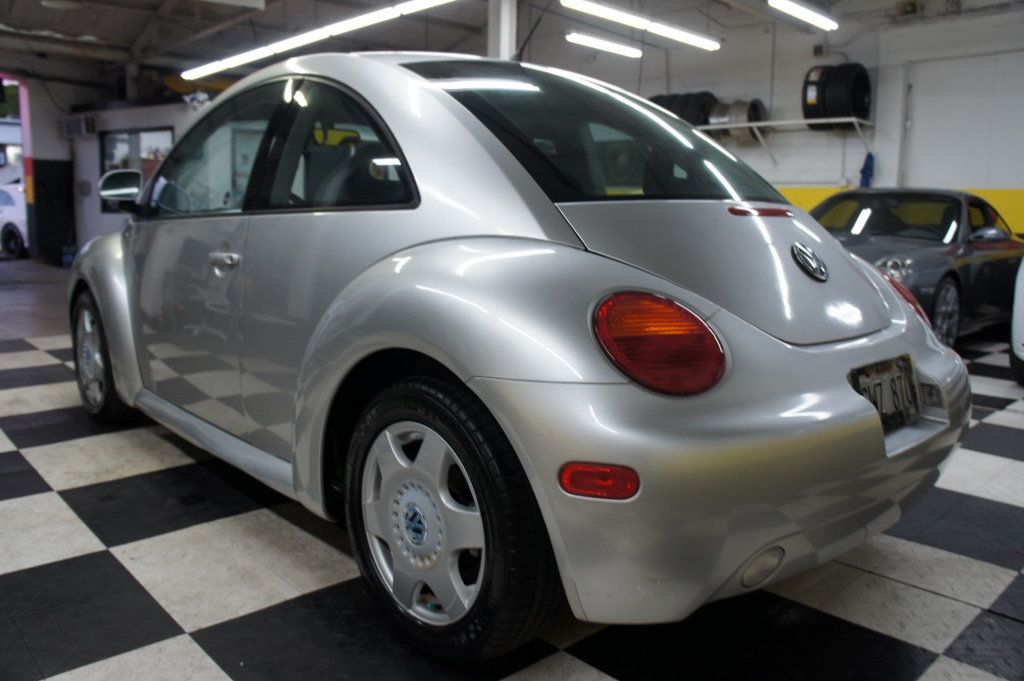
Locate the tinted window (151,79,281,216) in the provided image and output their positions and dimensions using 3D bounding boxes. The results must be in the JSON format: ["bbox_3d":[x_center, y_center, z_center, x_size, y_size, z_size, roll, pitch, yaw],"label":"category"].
[{"bbox_3d":[-1.099,-0.669,2.786,0.060,0.430,0.950,20,-5,-40],"label":"tinted window"}]

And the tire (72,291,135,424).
[{"bbox_3d":[-1.848,0.047,3.518,0.210,0.625,0.625,-8,13,-42],"label":"tire"}]

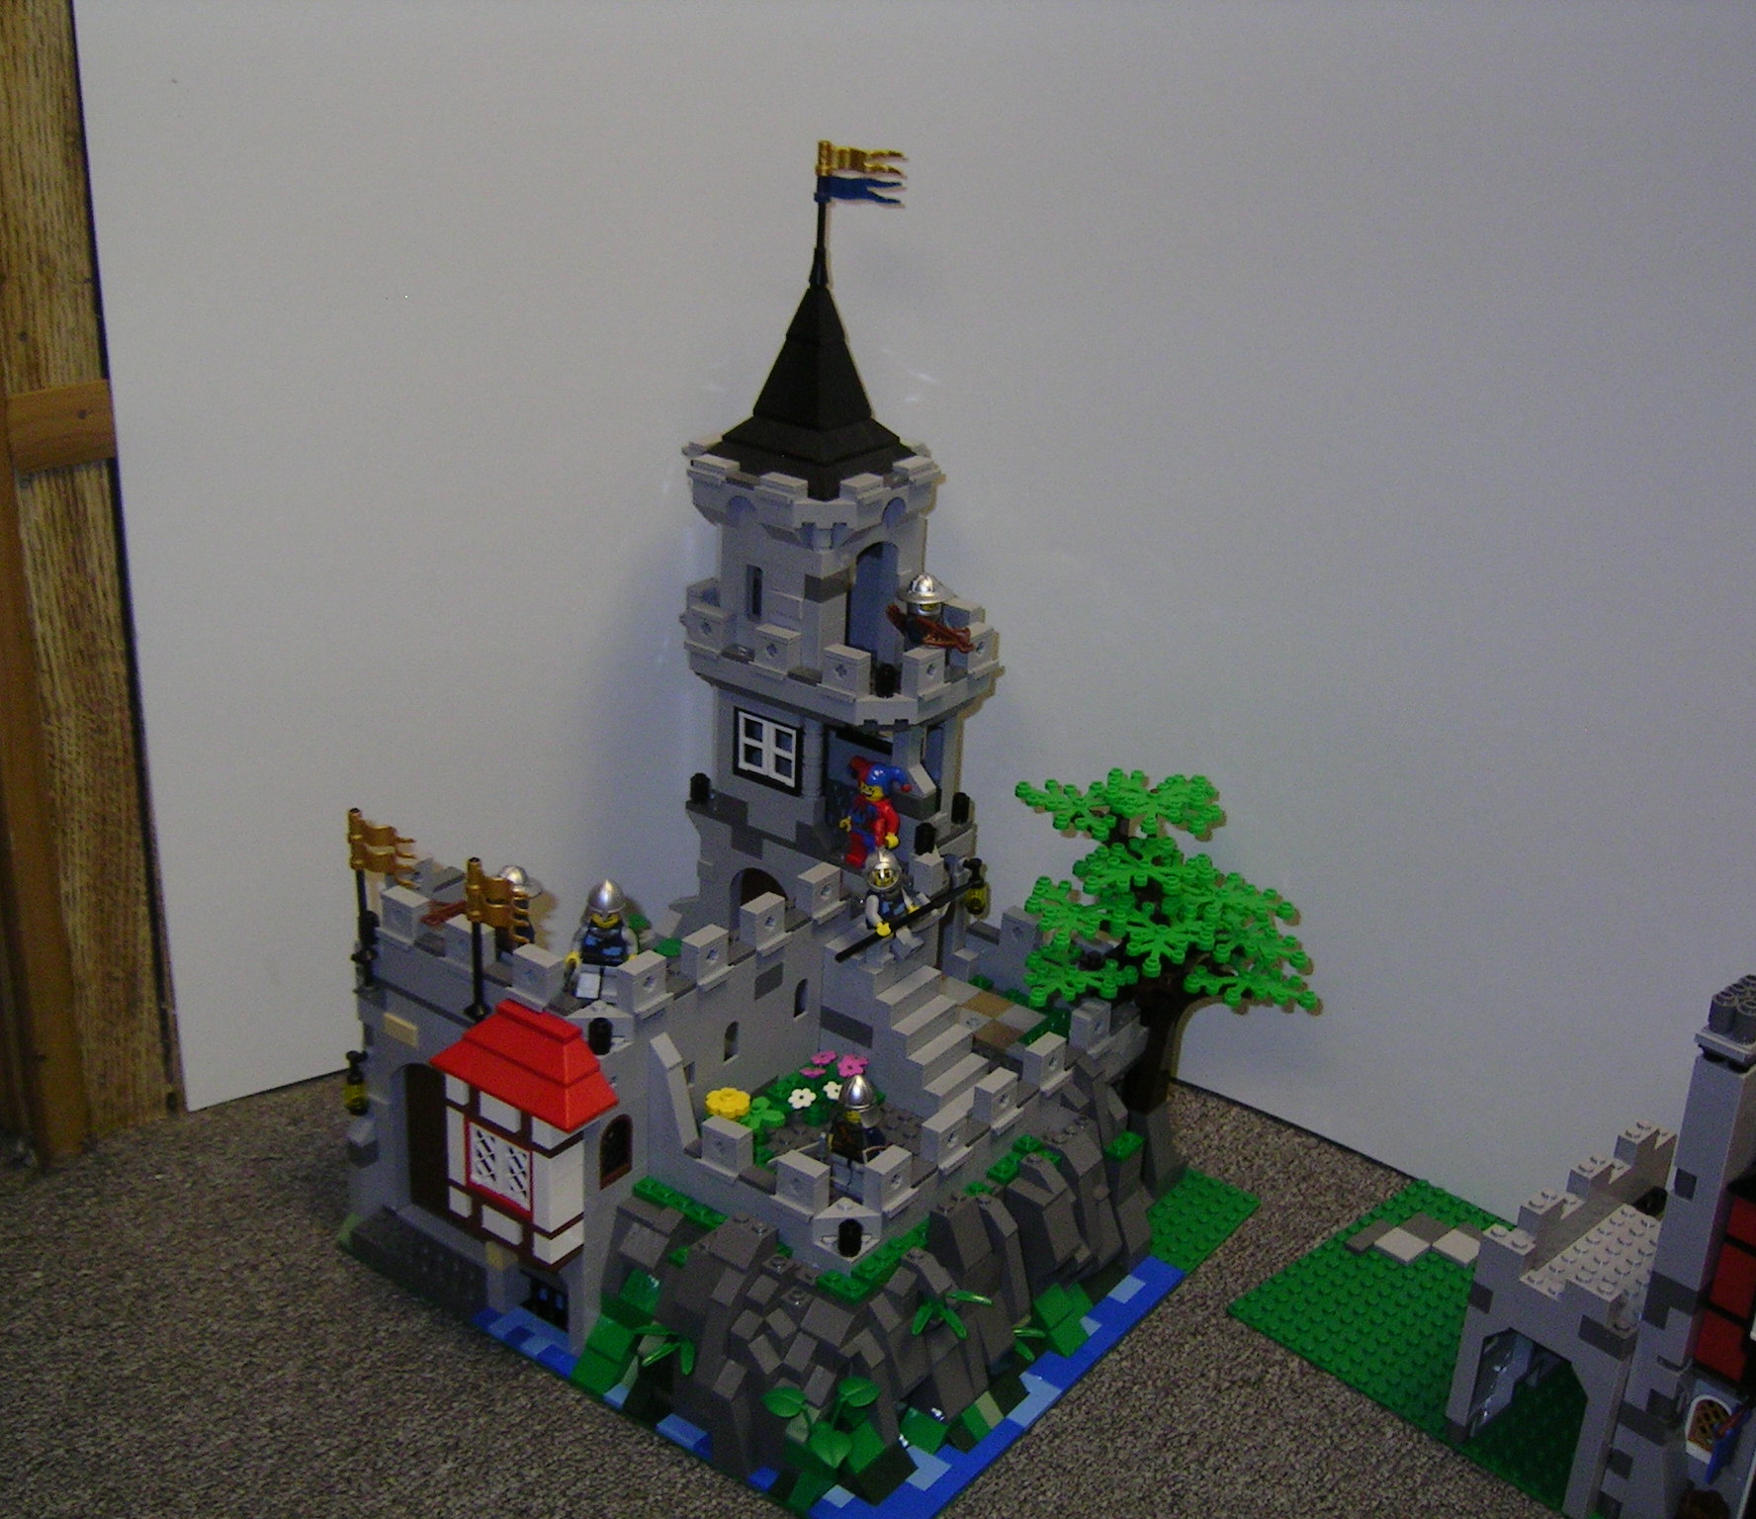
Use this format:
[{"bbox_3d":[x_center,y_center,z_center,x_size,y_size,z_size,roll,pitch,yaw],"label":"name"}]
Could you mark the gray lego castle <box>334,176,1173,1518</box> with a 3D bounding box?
[{"bbox_3d":[-0.021,0.002,0.750,0.256,0.398,0.256,18,28,33],"label":"gray lego castle"}]

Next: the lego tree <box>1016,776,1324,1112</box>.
[{"bbox_3d":[0.114,0.076,0.821,0.110,0.142,0.110,18,28,33],"label":"lego tree"}]

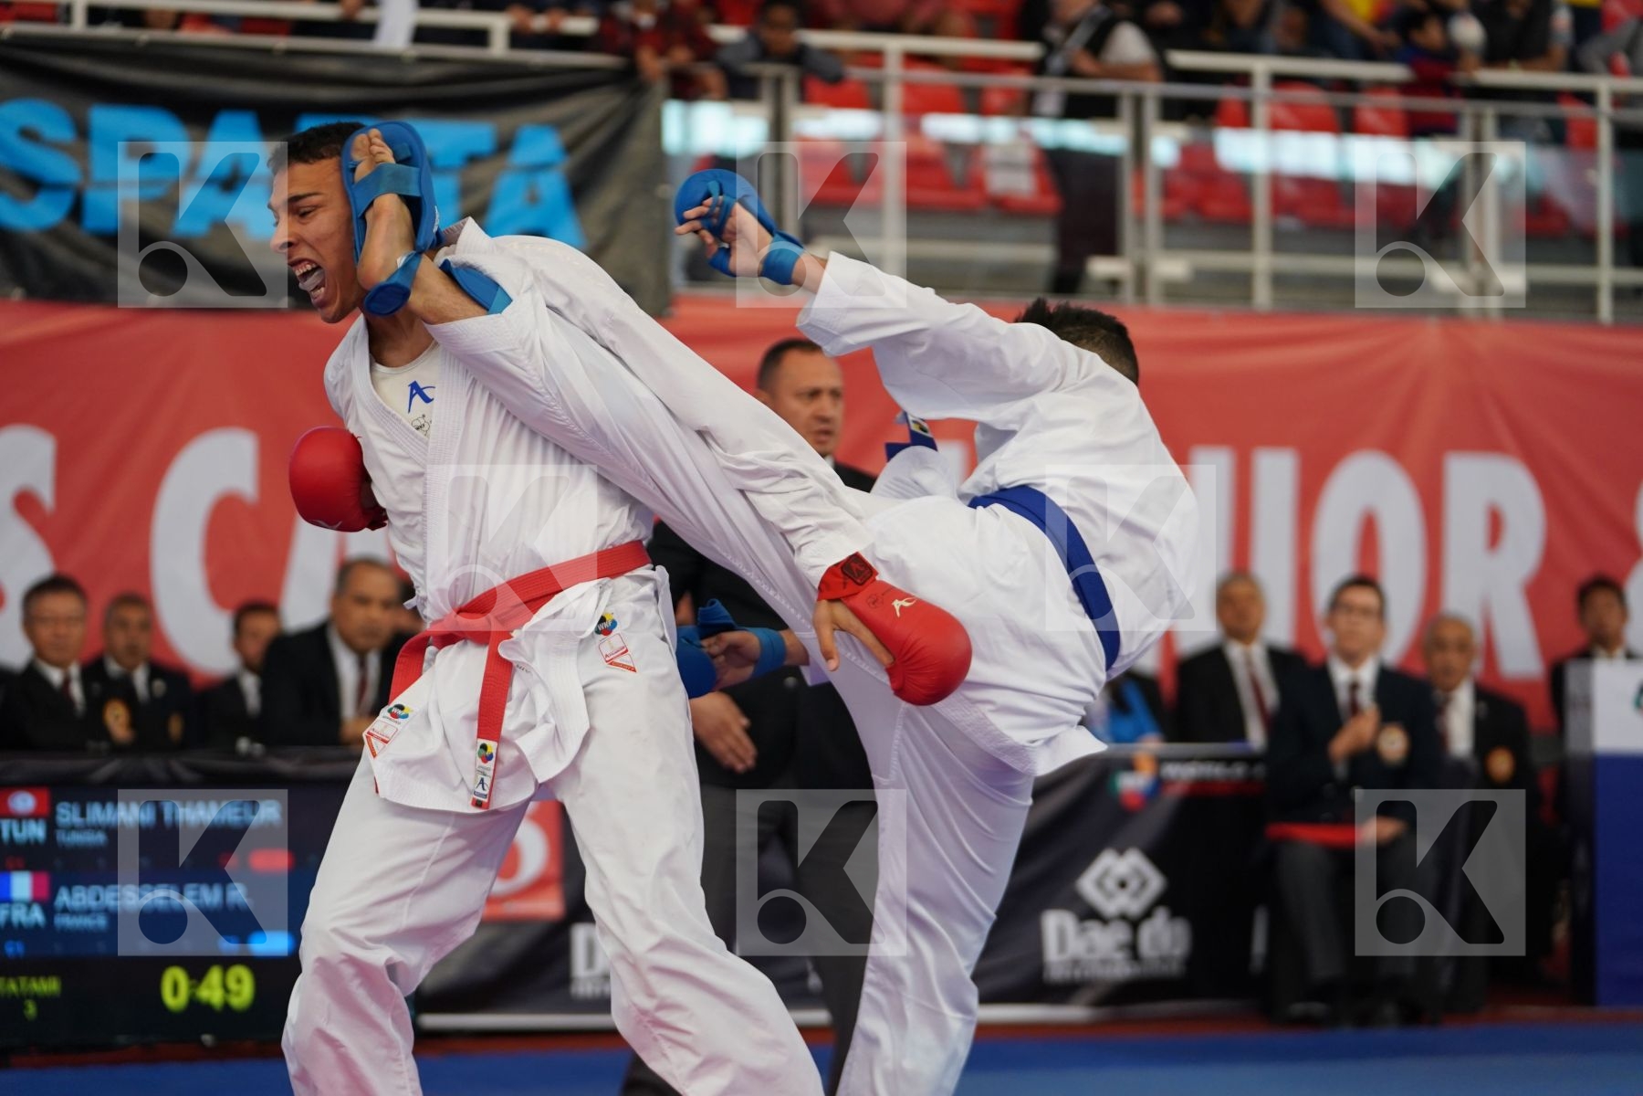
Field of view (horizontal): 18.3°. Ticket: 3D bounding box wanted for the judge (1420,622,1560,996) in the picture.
[{"bbox_3d":[1.972,0.779,15.500,0.520,1.200,0.780,-1,-2,13],"label":"judge"}]

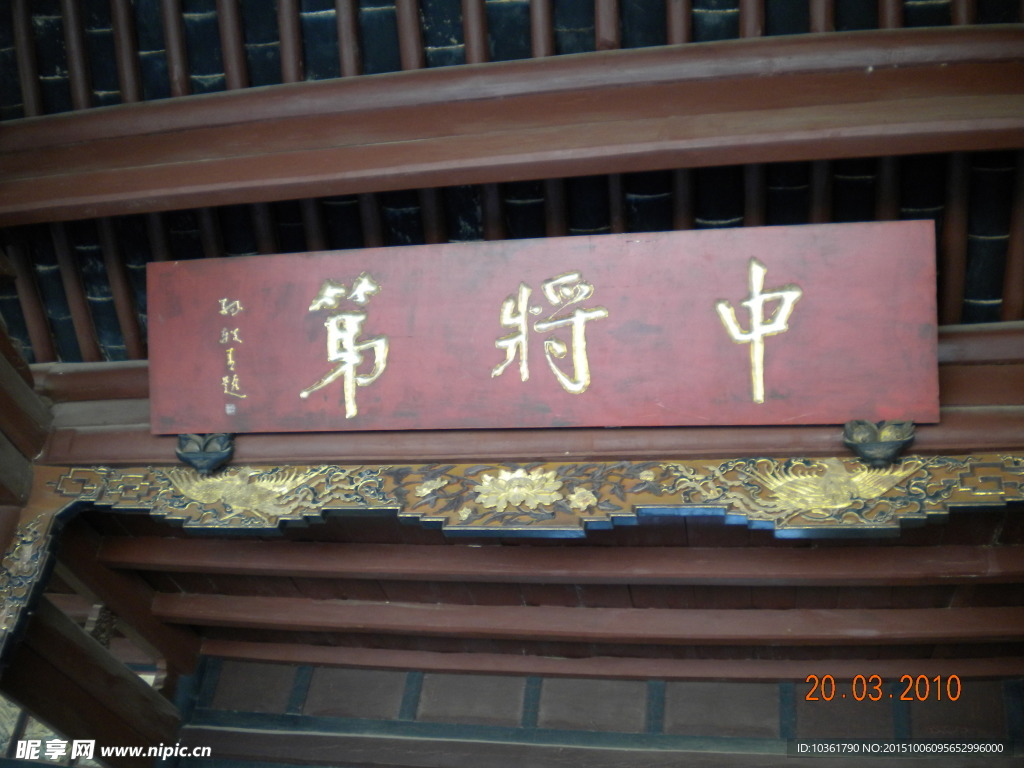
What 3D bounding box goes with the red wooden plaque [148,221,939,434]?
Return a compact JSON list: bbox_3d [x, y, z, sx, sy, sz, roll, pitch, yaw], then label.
[{"bbox_3d":[-0.001,-0.148,3.250,2.500,0.579,0.050,-1,0,13],"label":"red wooden plaque"}]

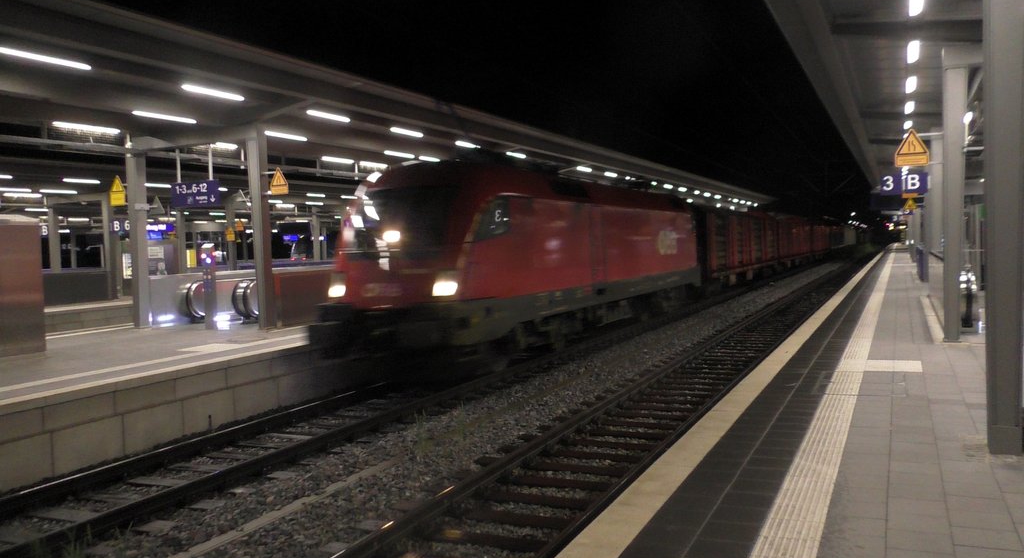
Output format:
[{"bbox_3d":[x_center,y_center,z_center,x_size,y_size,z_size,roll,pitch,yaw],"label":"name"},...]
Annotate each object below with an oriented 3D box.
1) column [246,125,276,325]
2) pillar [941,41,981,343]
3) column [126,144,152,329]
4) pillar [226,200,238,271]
[{"bbox_3d":[-5.110,-1.012,16.650,0.320,4.070,0.280,-1,3,25],"label":"column"},{"bbox_3d":[6.179,-1.194,11.380,0.340,4.080,0.290,-1,3,25],"label":"pillar"},{"bbox_3d":[-8.345,-0.907,18.250,0.320,4.000,0.280,-1,3,25],"label":"column"},{"bbox_3d":[-12.748,-1.617,37.100,0.320,4.000,0.290,-1,3,25],"label":"pillar"}]

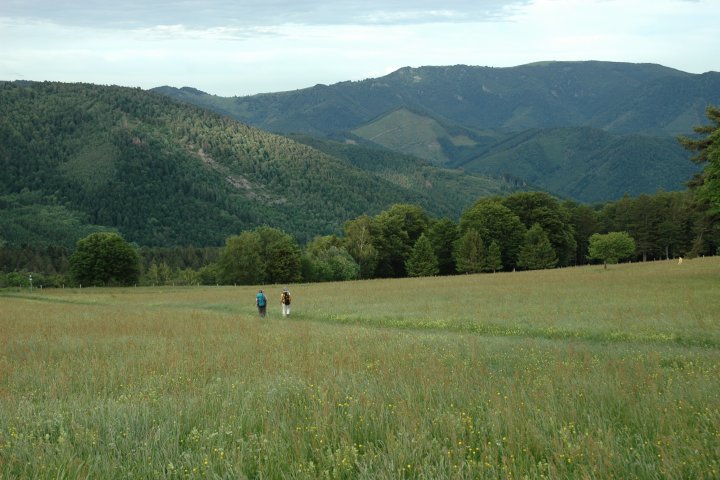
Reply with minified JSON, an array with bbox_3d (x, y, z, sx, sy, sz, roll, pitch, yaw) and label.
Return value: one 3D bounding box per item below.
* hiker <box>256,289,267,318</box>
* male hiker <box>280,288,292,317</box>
[{"bbox_3d":[-5.742,3.752,59.700,0.600,1.740,0.500,0,1,-9],"label":"hiker"},{"bbox_3d":[-4.438,3.793,61.500,0.620,1.760,0.500,0,1,-13],"label":"male hiker"}]

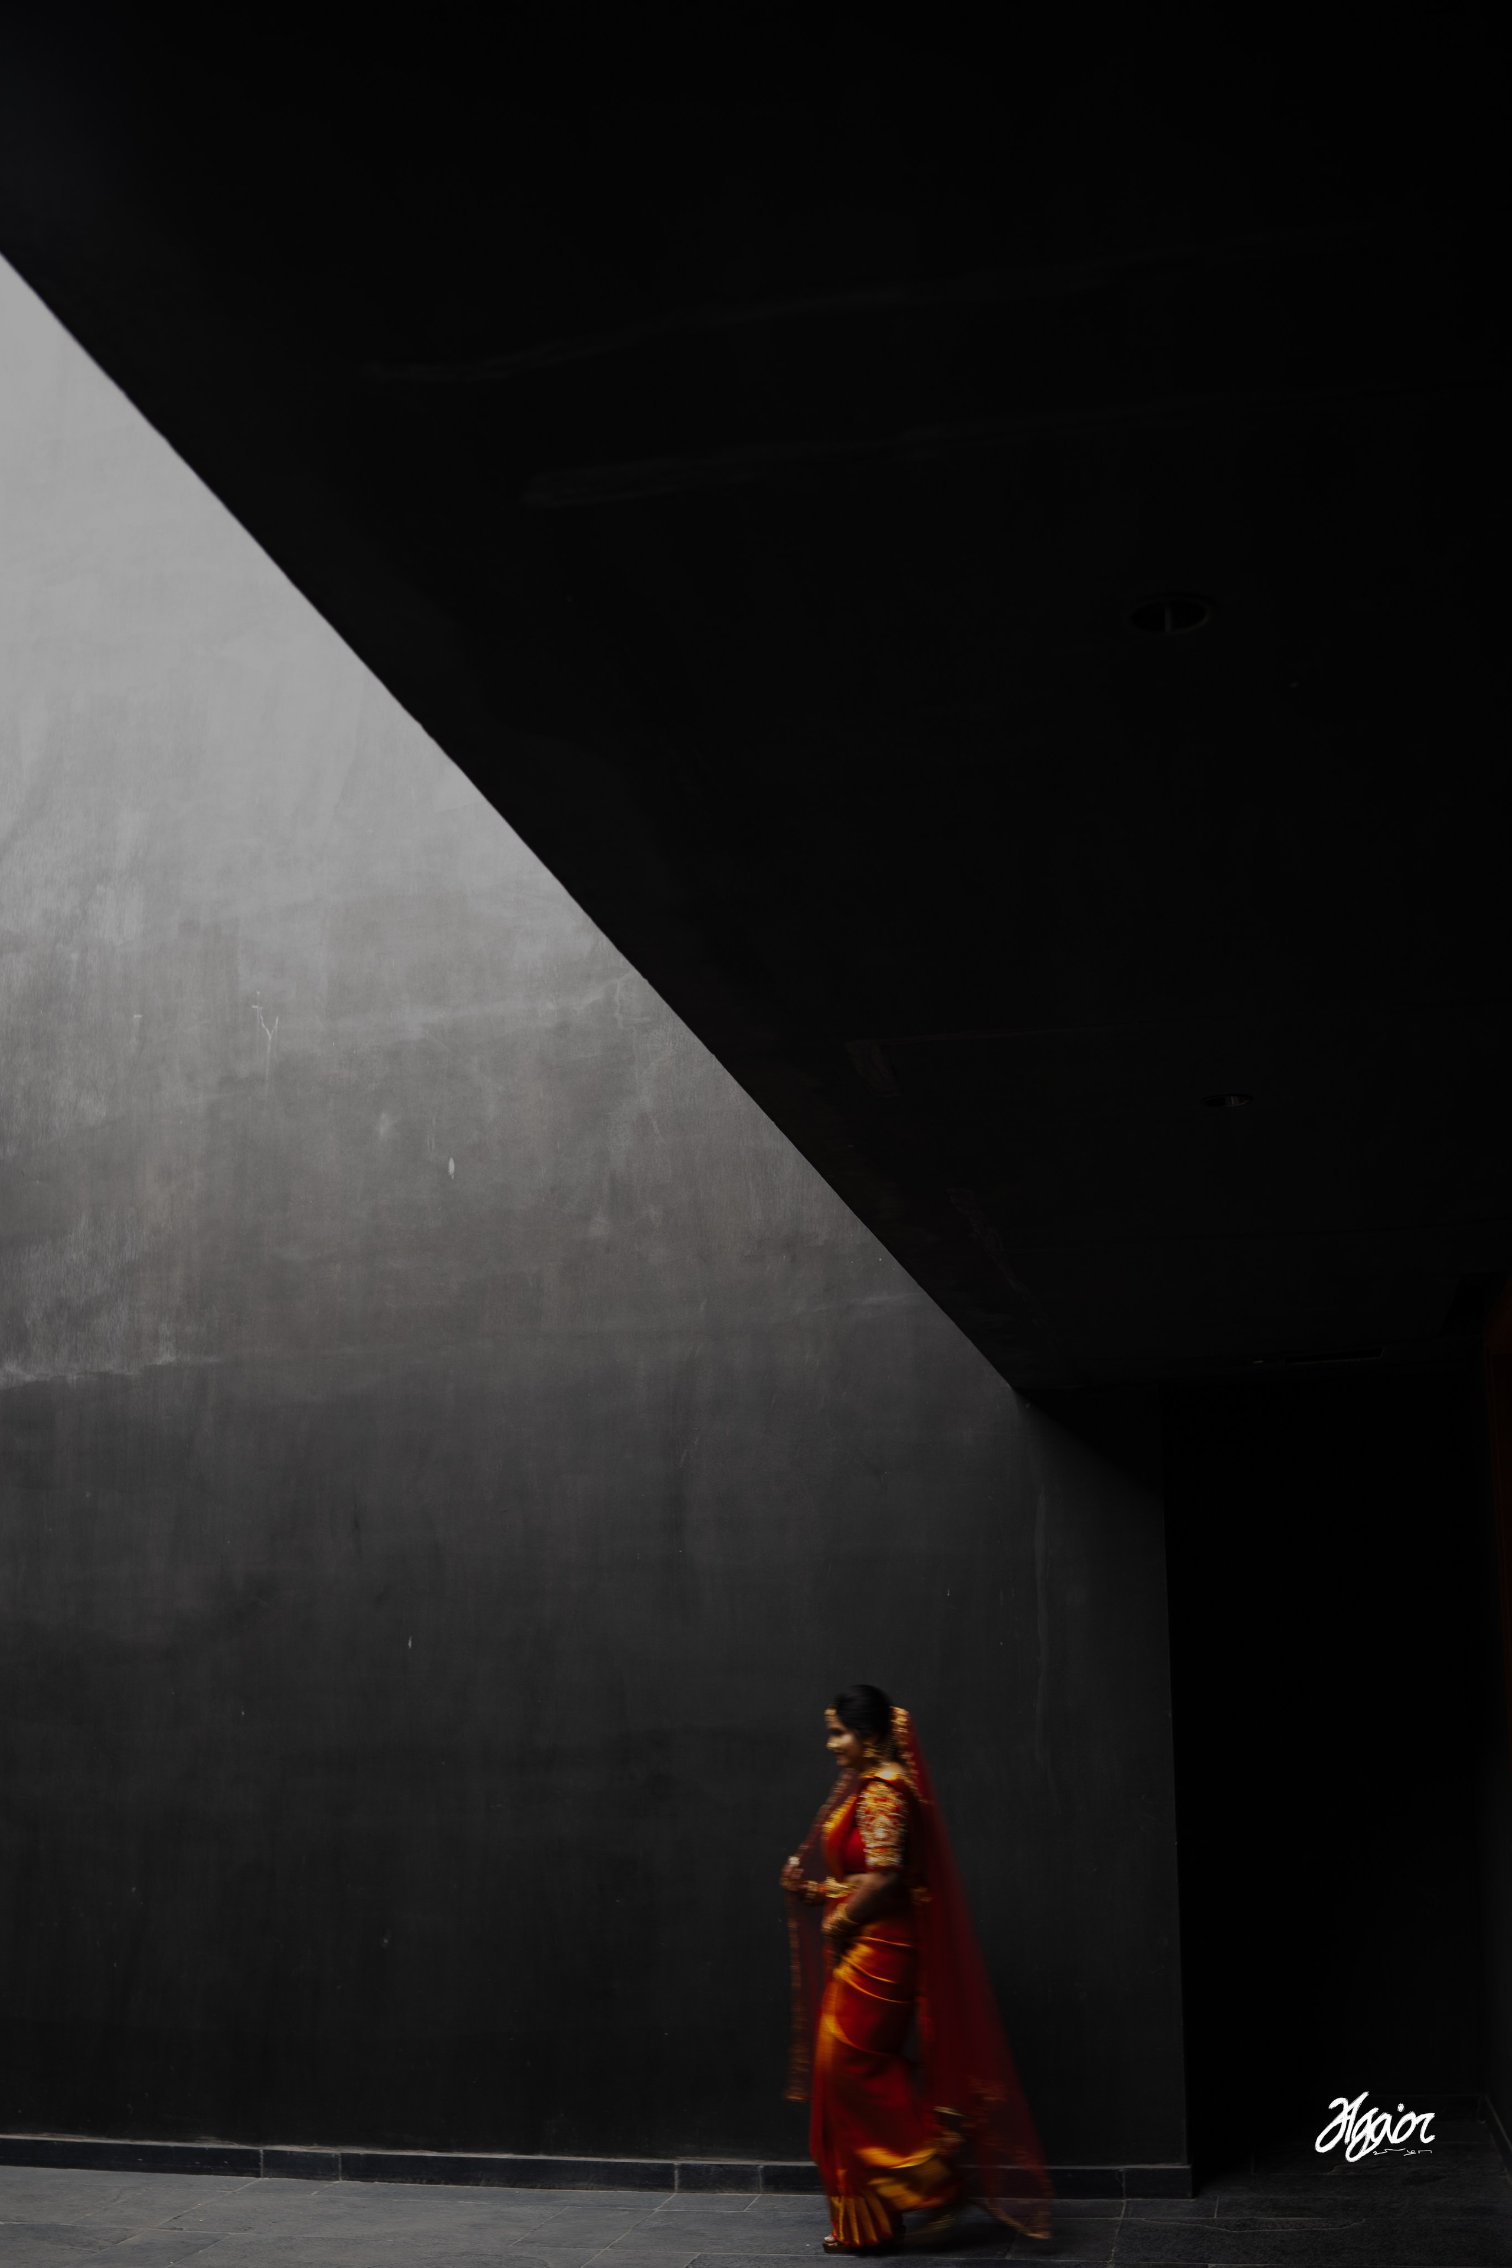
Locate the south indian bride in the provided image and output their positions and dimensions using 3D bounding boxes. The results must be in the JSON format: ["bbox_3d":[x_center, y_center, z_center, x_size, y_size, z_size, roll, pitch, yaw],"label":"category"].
[{"bbox_3d":[0.502,2.574,6.792,0.790,1.530,0.500,-2,-13,6],"label":"south indian bride"}]

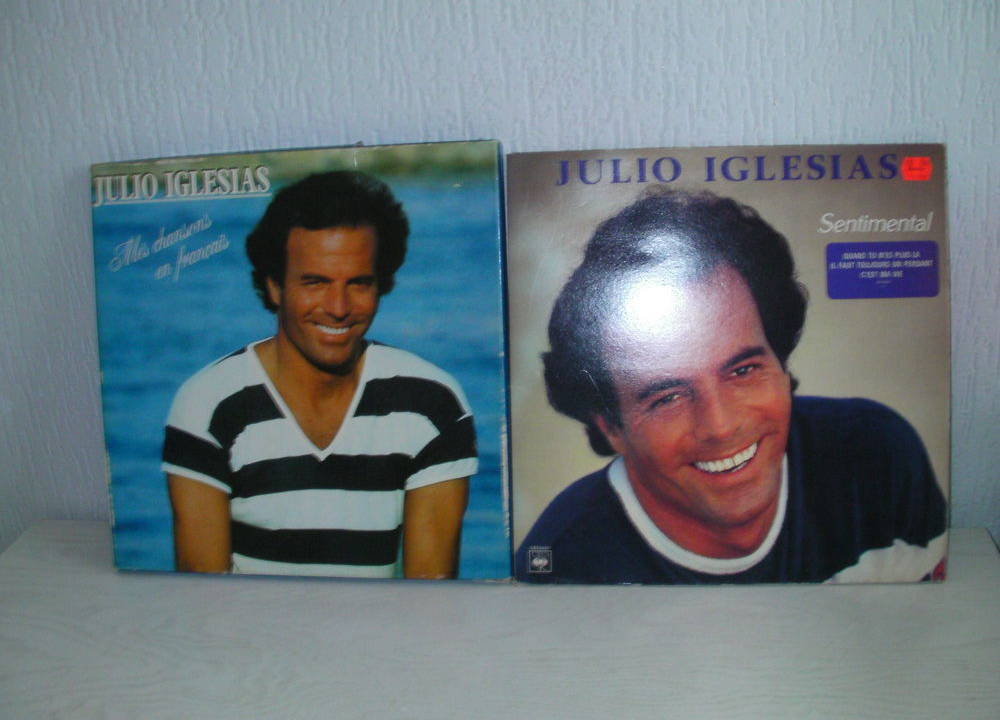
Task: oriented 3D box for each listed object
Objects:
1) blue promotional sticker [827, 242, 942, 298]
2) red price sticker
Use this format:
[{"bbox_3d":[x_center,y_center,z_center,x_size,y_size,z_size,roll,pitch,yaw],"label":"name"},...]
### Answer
[{"bbox_3d":[0.266,-0.062,0.763,0.078,0.039,0.001,-1,2,8],"label":"blue promotional sticker"},{"bbox_3d":[0.288,-0.132,0.757,0.022,0.017,0.001,-1,2,8],"label":"red price sticker"}]

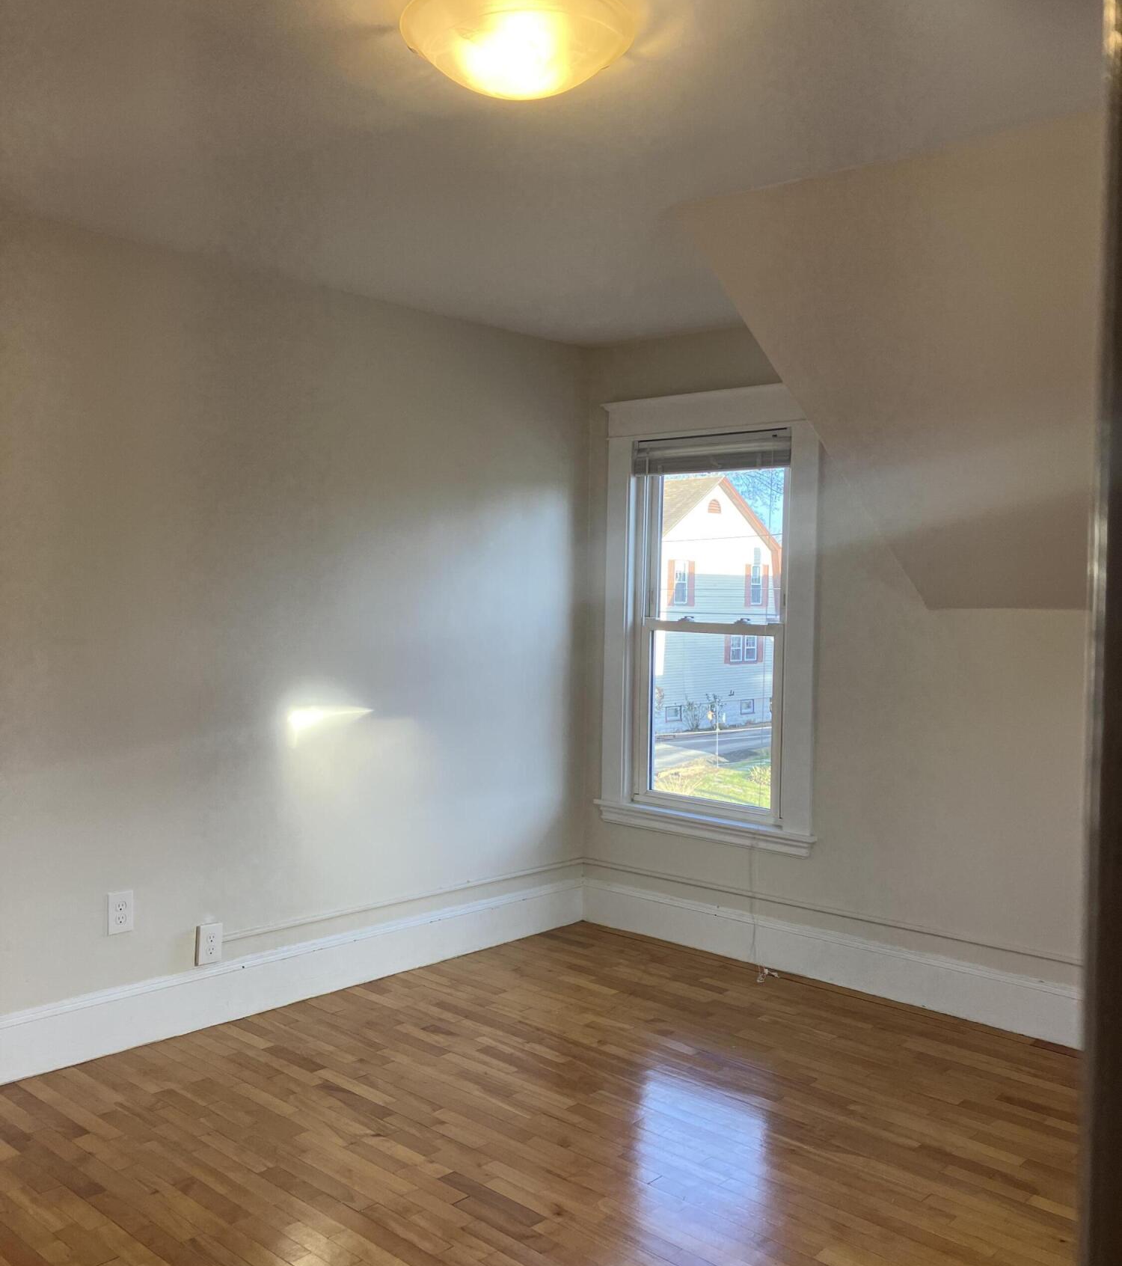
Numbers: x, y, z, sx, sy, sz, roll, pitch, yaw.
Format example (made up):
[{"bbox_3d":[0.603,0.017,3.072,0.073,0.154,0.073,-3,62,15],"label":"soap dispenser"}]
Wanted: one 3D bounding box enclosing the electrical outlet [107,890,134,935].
[{"bbox_3d":[-1.345,0.856,3.702,0.010,0.124,0.079,2,2,42],"label":"electrical outlet"}]

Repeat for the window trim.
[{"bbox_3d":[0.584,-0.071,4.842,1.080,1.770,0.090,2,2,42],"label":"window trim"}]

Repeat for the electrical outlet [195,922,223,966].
[{"bbox_3d":[-1.139,1.006,3.923,0.027,0.125,0.080,2,2,42],"label":"electrical outlet"}]

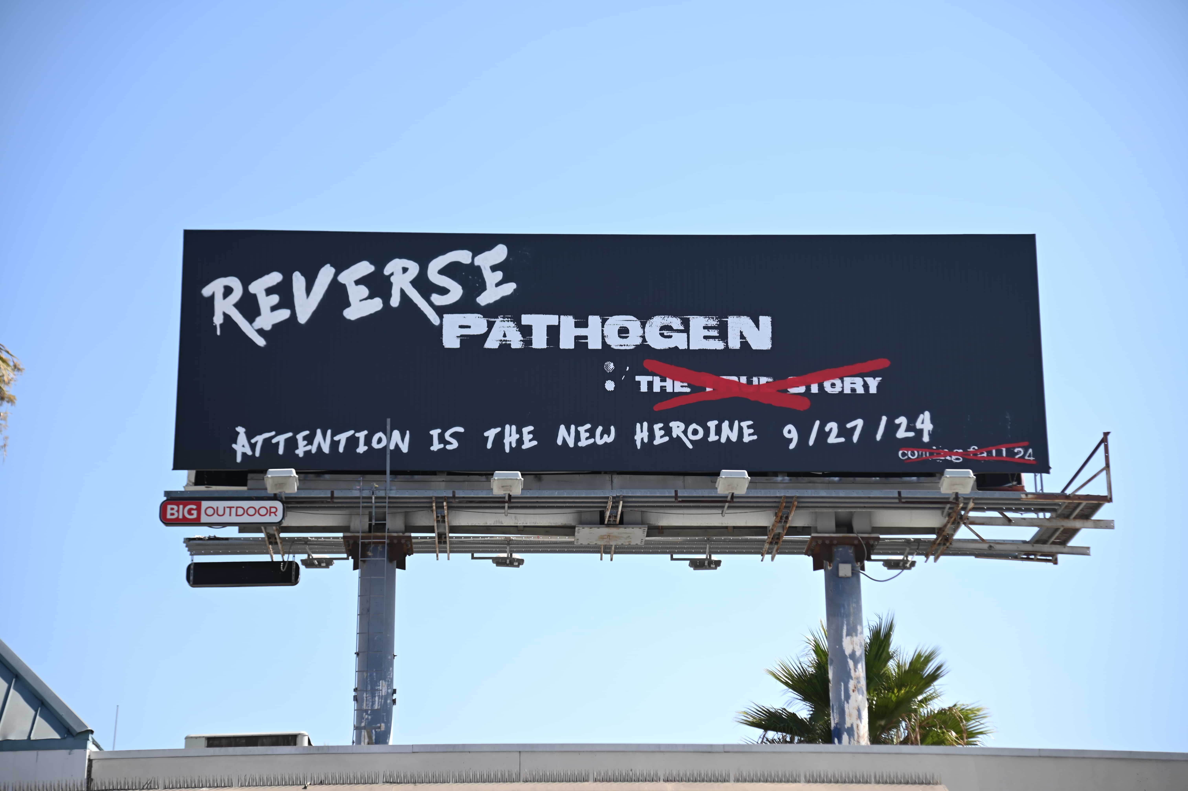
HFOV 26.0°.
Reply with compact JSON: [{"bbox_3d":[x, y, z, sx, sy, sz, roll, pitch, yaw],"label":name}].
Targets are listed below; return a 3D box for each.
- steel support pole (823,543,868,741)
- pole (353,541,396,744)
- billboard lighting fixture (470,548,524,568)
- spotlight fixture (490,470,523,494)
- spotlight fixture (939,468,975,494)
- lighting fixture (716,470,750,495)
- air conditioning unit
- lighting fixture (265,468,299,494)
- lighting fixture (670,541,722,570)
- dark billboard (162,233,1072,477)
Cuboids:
[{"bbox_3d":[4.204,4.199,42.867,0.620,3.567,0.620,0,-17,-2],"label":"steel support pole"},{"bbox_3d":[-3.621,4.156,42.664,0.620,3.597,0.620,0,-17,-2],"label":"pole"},{"bbox_3d":[-1.693,2.840,45.118,0.930,0.280,0.420,0,-17,-2],"label":"billboard lighting fixture"},{"bbox_3d":[-1.401,1.408,41.538,0.530,0.340,0.400,0,-17,-2],"label":"spotlight fixture"},{"bbox_3d":[5.904,1.393,41.745,0.530,0.340,0.400,0,-17,-2],"label":"spotlight fixture"},{"bbox_3d":[2.254,1.404,41.640,0.530,0.340,0.400,0,-17,-2],"label":"lighting fixture"},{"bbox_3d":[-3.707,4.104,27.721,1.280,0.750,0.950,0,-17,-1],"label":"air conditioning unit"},{"bbox_3d":[-5.032,1.375,41.448,0.530,0.340,0.400,0,-17,-2],"label":"lighting fixture"},{"bbox_3d":[1.787,2.822,45.220,0.880,0.380,0.450,0,-17,-2],"label":"lighting fixture"},{"bbox_3d":[0.318,-0.725,43.642,14.650,4.280,0.300,0,-17,-2],"label":"dark billboard"}]

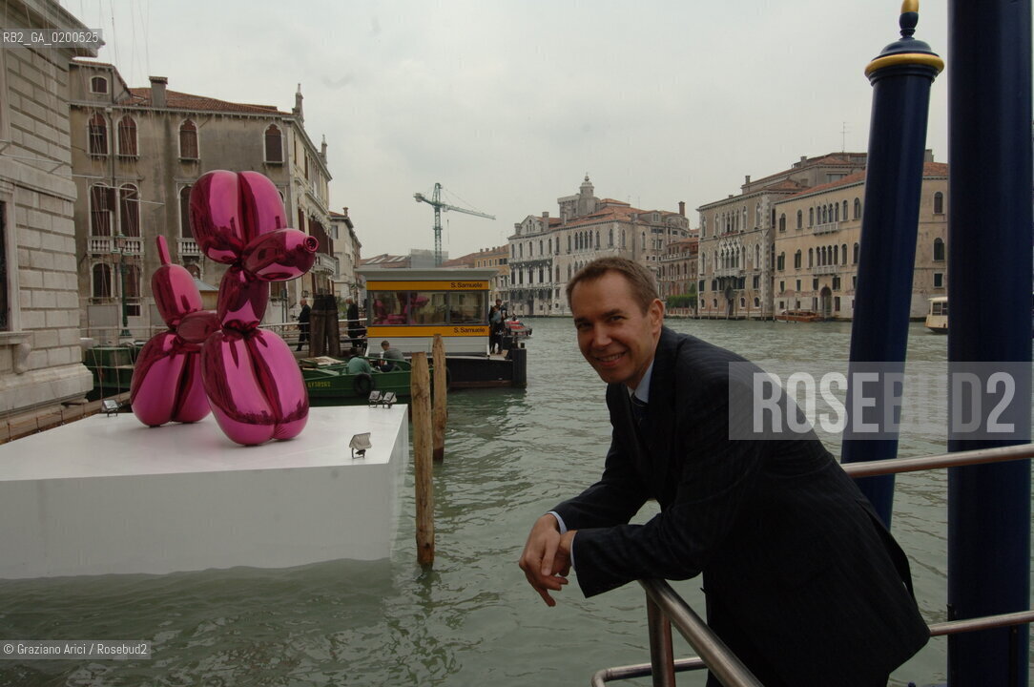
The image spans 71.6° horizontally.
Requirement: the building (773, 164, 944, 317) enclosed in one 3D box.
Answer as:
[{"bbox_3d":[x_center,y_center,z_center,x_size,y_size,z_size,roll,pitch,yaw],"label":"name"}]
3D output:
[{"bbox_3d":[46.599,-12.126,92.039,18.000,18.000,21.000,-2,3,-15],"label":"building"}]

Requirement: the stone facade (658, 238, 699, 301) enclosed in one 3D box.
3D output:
[{"bbox_3d":[34.791,-12.490,138.071,12.000,14.500,18.000,-2,3,-13],"label":"stone facade"}]

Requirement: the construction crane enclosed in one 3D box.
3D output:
[{"bbox_3d":[-20.400,-33.400,255.000,2.200,44.300,64.000,0,3,22],"label":"construction crane"}]

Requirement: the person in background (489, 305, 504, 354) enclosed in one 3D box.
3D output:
[{"bbox_3d":[-0.688,-0.458,24.308,0.500,1.620,0.400,-3,3,-30],"label":"person in background"}]

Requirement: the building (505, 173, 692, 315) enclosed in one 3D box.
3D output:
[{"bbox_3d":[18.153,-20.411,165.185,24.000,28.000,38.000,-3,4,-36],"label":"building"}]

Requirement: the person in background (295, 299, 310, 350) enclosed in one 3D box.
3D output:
[{"bbox_3d":[-7.018,-0.607,23.400,0.500,1.740,0.500,-1,3,-9],"label":"person in background"}]

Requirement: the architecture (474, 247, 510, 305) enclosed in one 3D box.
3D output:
[{"bbox_3d":[-1.769,-15.705,185.436,14.000,17.200,17.000,-3,4,-33],"label":"architecture"}]

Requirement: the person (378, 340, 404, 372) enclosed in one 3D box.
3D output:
[{"bbox_3d":[-3.375,0.398,19.300,0.750,1.000,0.520,1,3,23],"label":"person"}]

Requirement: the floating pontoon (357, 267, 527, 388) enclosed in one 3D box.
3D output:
[{"bbox_3d":[-2.400,-0.720,26.600,5.200,3.800,9.600,-1,3,-2],"label":"floating pontoon"}]

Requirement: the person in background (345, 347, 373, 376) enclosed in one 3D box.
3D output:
[{"bbox_3d":[-4.135,0.515,18.900,0.550,0.950,0.700,1,3,24],"label":"person in background"}]

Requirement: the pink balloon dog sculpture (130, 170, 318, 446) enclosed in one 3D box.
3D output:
[{"bbox_3d":[-3.470,-0.420,8.560,3.600,3.070,1.140,2,4,40],"label":"pink balloon dog sculpture"}]

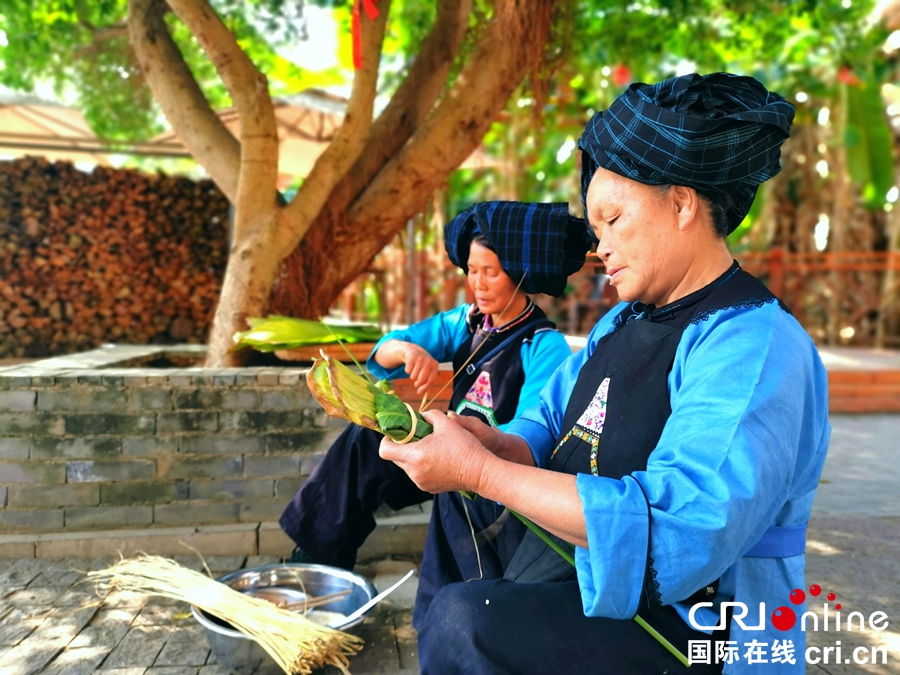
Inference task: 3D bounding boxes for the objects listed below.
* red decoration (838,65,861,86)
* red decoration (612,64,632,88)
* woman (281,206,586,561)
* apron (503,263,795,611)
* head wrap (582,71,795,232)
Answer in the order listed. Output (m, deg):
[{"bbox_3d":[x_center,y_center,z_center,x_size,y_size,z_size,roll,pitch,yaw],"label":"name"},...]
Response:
[{"bbox_3d":[4.097,-2.687,7.200,0.220,0.220,0.170,0,2,0],"label":"red decoration"},{"bbox_3d":[1.769,-2.687,7.200,0.210,0.230,0.210,0,2,0],"label":"red decoration"},{"bbox_3d":[-0.030,0.130,1.740,0.740,0.940,0.520,-1,3,-35],"label":"woman"},{"bbox_3d":[0.271,0.130,0.960,0.330,0.480,0.380,-1,2,-18],"label":"apron"},{"bbox_3d":[0.338,-0.264,1.000,0.300,0.230,0.260,0,2,2],"label":"head wrap"}]

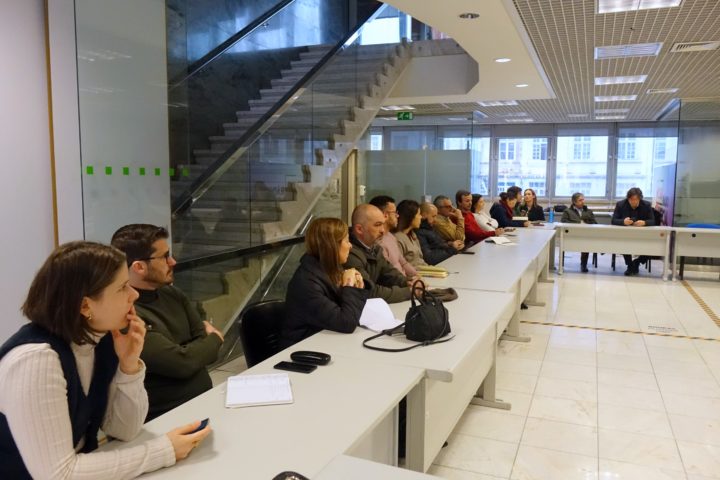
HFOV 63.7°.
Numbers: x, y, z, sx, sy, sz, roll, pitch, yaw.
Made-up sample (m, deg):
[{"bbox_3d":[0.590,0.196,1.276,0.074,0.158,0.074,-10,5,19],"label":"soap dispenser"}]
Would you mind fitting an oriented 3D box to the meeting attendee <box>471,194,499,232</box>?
[{"bbox_3d":[1.650,0.012,7.788,0.740,1.250,0.500,1,6,10],"label":"meeting attendee"}]

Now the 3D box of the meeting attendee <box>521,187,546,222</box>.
[{"bbox_3d":[2.964,-0.238,10.123,0.480,1.270,0.740,4,7,30],"label":"meeting attendee"}]

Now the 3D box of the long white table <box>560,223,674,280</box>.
[{"bbox_3d":[3.909,0.157,9.023,1.600,0.730,0.730,3,7,22],"label":"long white table"}]

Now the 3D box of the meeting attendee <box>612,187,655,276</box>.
[{"bbox_3d":[4.314,-0.160,9.183,0.640,1.330,0.850,3,7,22],"label":"meeting attendee"}]

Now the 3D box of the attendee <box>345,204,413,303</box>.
[{"bbox_3d":[0.025,0.425,3.499,0.800,1.280,0.550,3,7,22],"label":"attendee"}]

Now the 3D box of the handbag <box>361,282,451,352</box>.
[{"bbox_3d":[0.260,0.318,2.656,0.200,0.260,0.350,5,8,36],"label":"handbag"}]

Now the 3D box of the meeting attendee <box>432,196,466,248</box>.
[{"bbox_3d":[0.946,0.187,5.865,0.800,1.270,0.540,2,6,17],"label":"meeting attendee"}]

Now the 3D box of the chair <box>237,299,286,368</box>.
[{"bbox_3d":[-0.229,0.721,2.819,0.540,0.830,0.500,4,7,32],"label":"chair"}]

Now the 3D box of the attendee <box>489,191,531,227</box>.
[{"bbox_3d":[2.089,-0.071,8.487,0.780,1.250,0.520,3,7,22],"label":"attendee"}]

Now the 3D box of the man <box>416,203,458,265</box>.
[{"bbox_3d":[0.696,0.275,5.249,0.800,1.220,0.540,2,6,17],"label":"man"}]

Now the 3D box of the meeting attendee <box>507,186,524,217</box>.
[{"bbox_3d":[2.528,-0.230,9.791,0.740,1.320,0.500,1,6,10],"label":"meeting attendee"}]

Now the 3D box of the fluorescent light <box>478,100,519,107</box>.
[{"bbox_3d":[2.358,-2.344,9.890,0.600,0.070,0.600,3,7,22],"label":"fluorescent light"}]

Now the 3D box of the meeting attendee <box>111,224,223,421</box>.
[{"bbox_3d":[-0.643,0.578,2.138,0.820,1.250,0.560,2,6,18],"label":"meeting attendee"}]

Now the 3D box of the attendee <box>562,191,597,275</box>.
[{"bbox_3d":[3.558,-0.148,9.381,0.540,1.240,0.780,3,6,20],"label":"attendee"}]

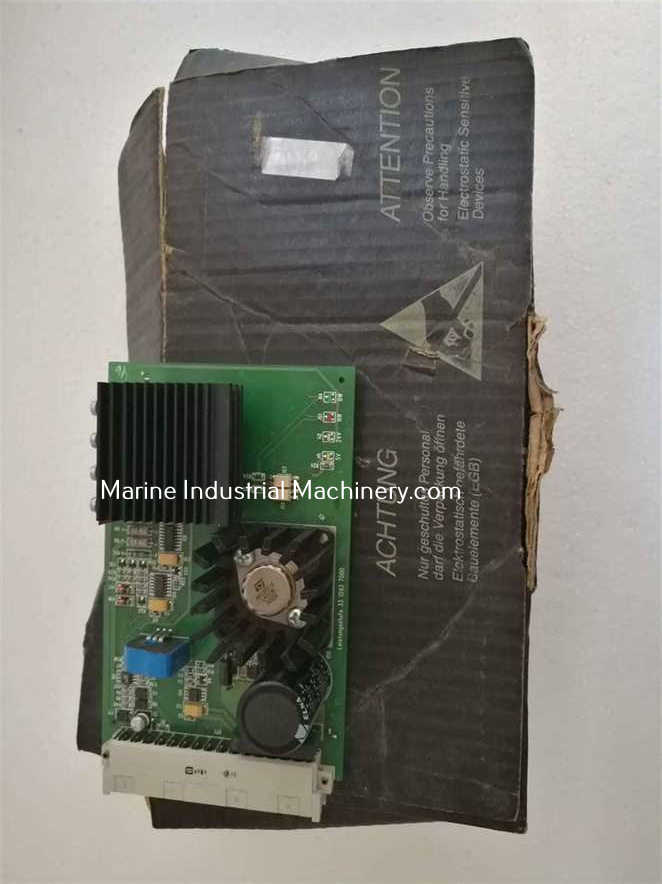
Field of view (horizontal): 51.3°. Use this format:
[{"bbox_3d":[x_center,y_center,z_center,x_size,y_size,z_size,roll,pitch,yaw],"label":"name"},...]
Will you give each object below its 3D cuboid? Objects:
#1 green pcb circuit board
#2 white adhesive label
[{"bbox_3d":[-0.045,0.052,0.258,0.101,0.034,0.165,2,92,9],"label":"green pcb circuit board"},{"bbox_3d":[-0.009,-0.108,0.263,0.036,0.001,0.014,8,93,9],"label":"white adhesive label"}]

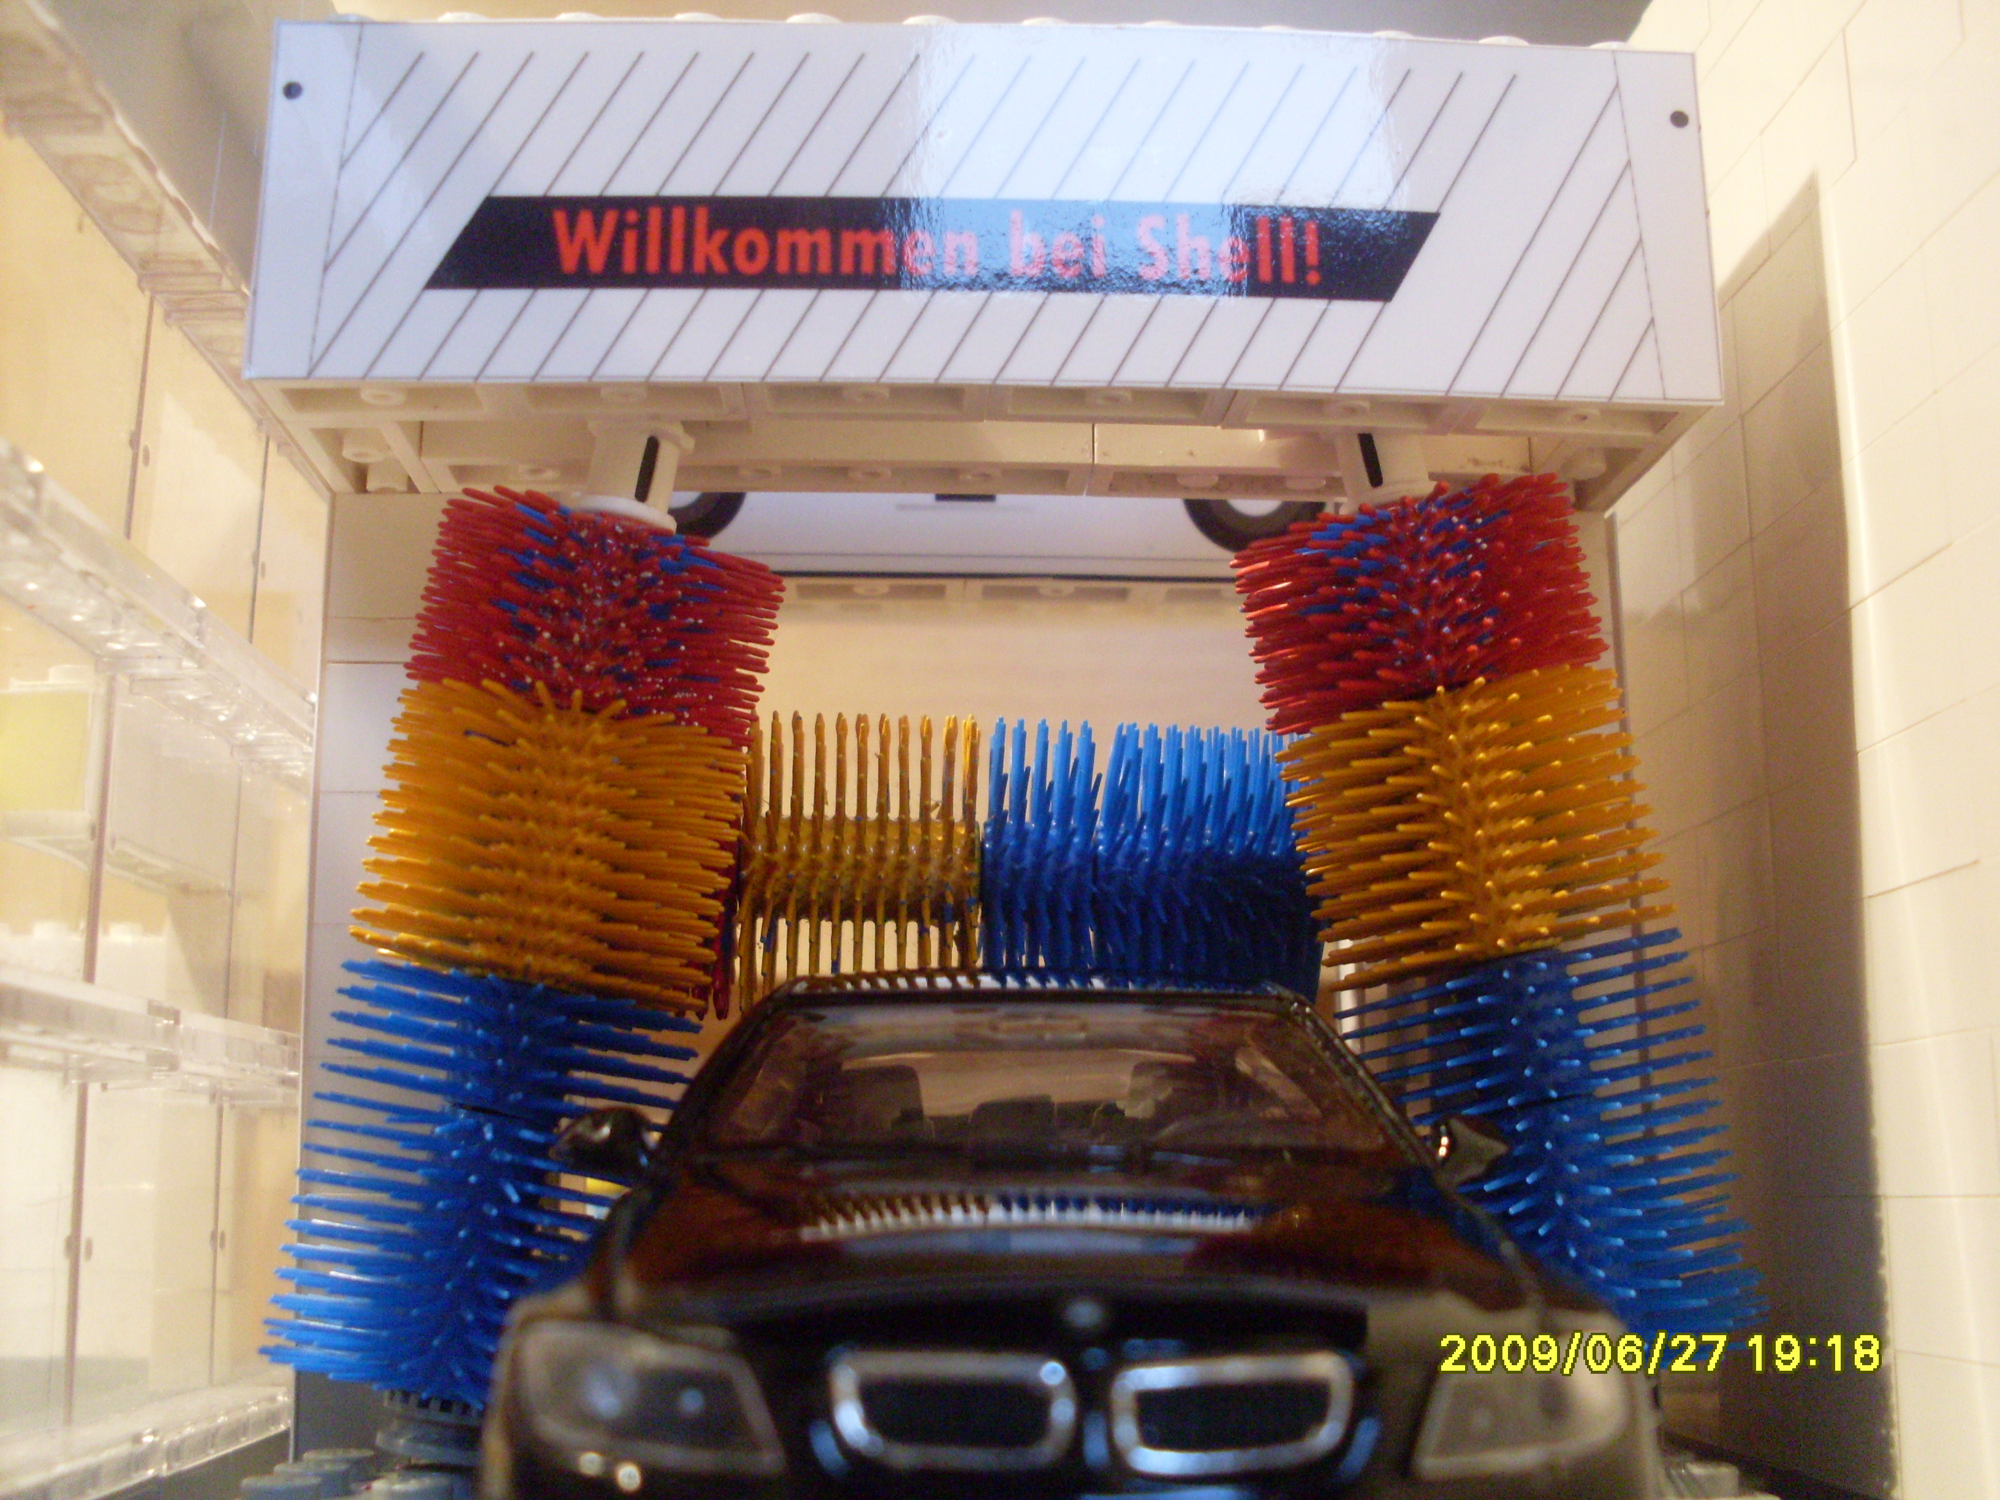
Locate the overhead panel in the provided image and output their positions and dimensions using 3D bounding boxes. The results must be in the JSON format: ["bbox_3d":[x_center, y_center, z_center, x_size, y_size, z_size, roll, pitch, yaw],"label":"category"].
[{"bbox_3d":[-0.001,-0.034,0.156,0.096,0.027,0.024,0,-12,-3],"label":"overhead panel"}]

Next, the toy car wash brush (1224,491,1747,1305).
[{"bbox_3d":[0.034,0.012,0.151,0.024,0.057,0.024,-12,-5,-5],"label":"toy car wash brush"}]

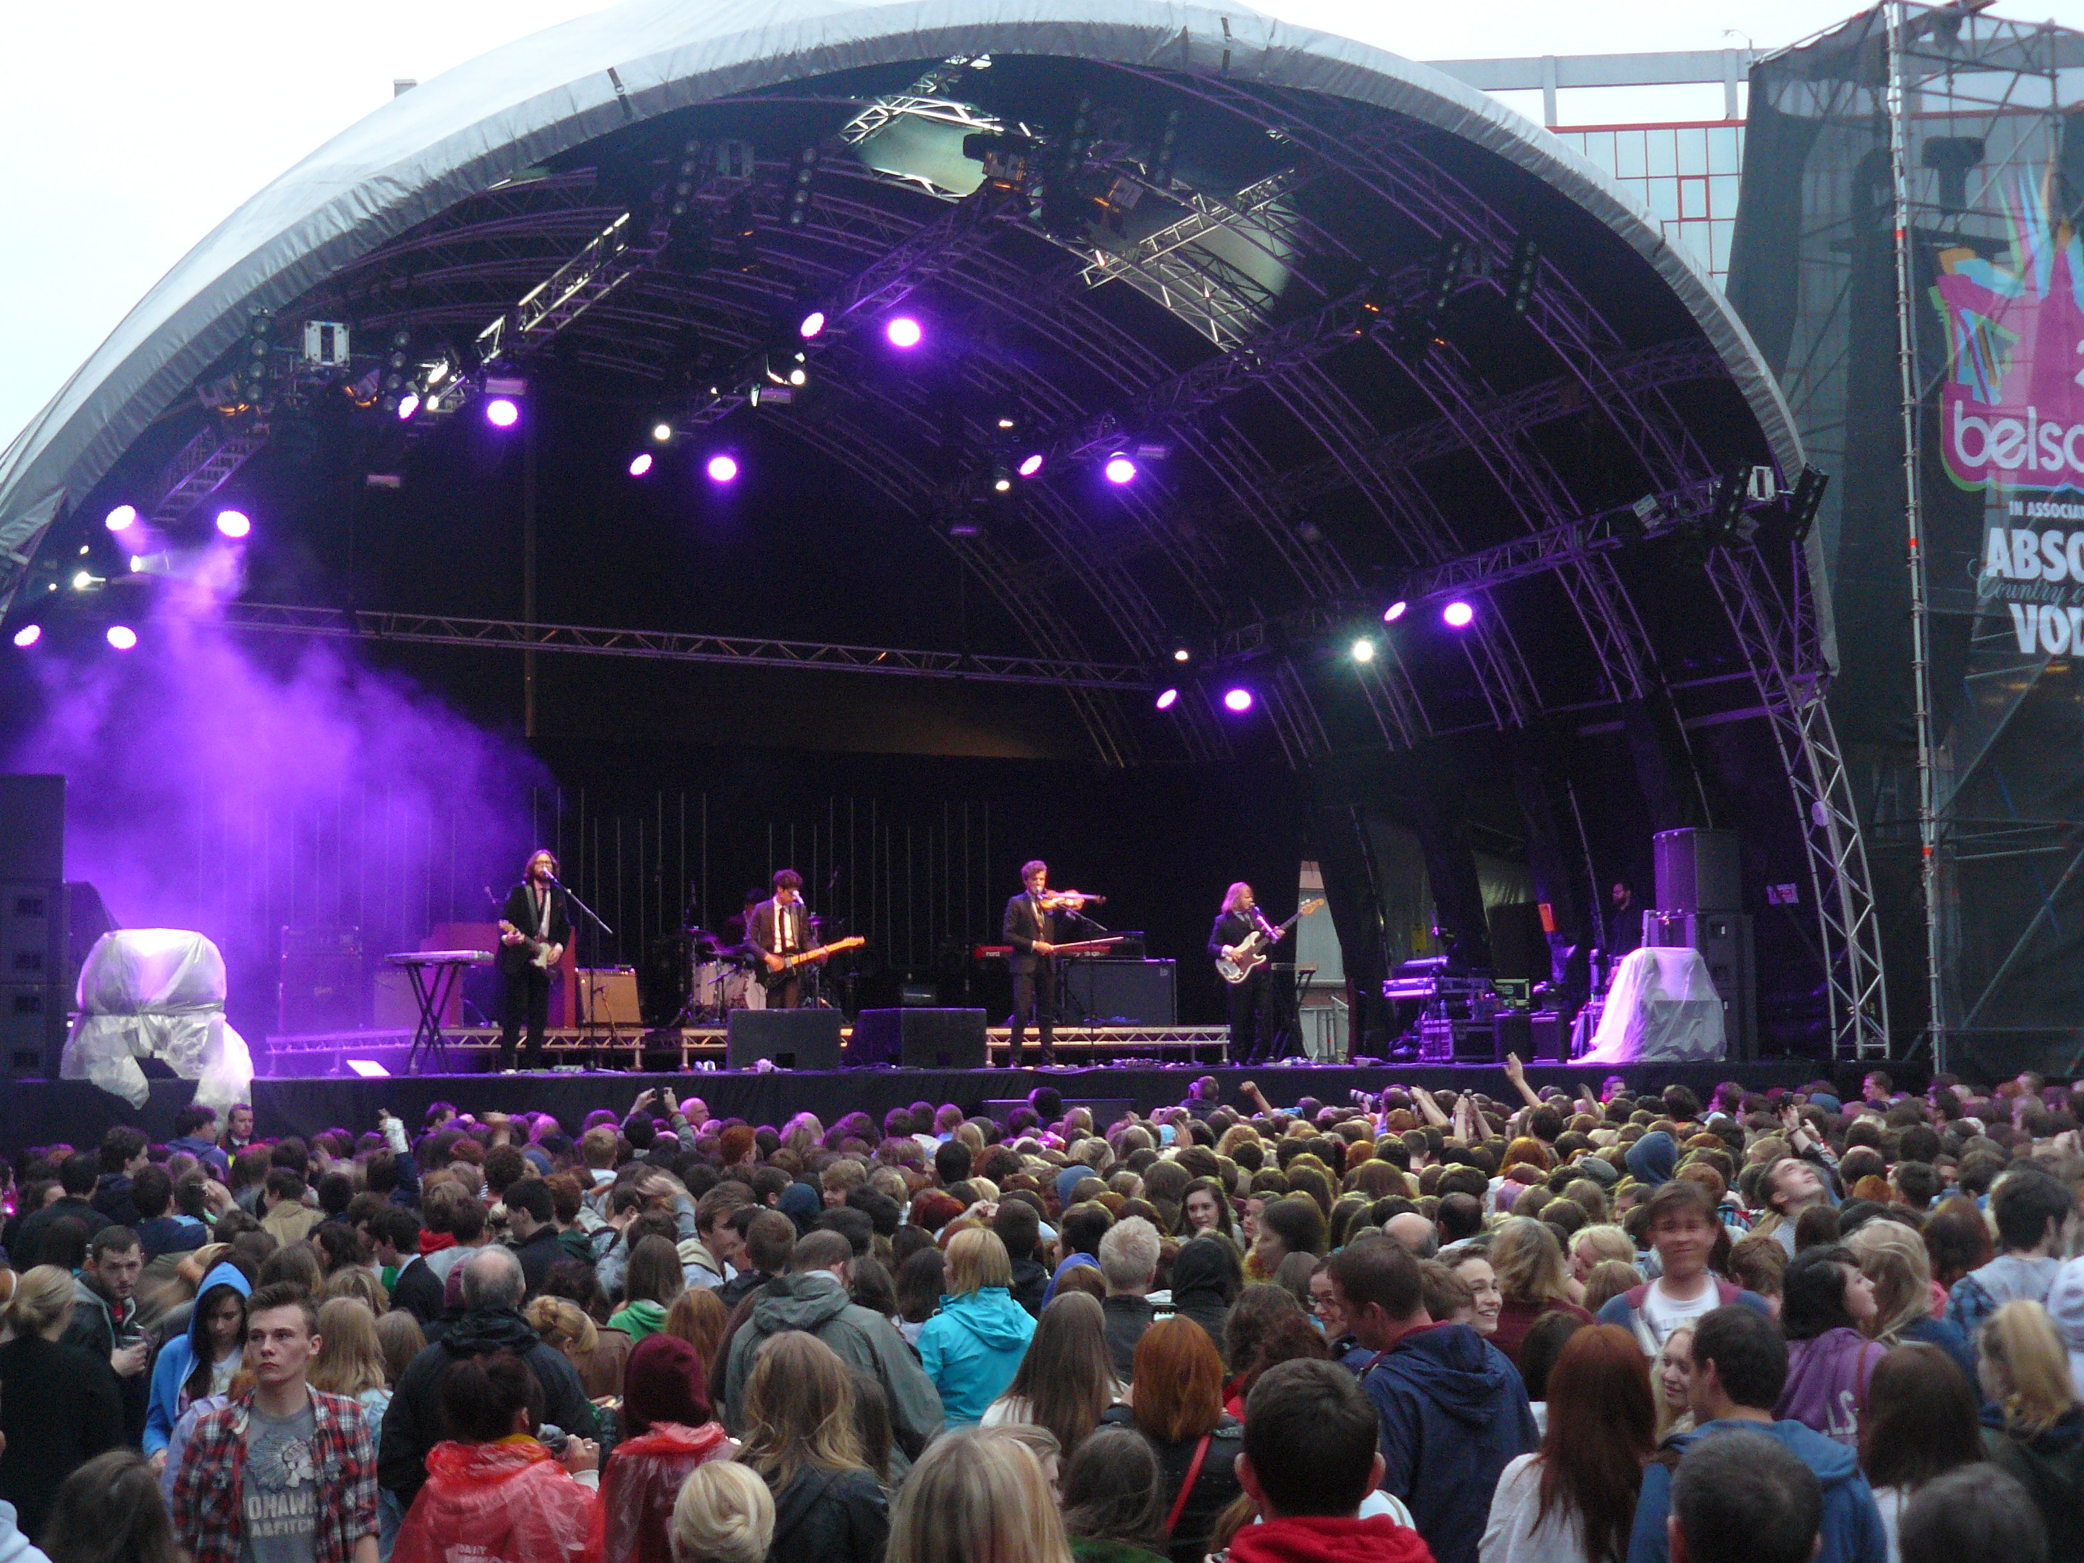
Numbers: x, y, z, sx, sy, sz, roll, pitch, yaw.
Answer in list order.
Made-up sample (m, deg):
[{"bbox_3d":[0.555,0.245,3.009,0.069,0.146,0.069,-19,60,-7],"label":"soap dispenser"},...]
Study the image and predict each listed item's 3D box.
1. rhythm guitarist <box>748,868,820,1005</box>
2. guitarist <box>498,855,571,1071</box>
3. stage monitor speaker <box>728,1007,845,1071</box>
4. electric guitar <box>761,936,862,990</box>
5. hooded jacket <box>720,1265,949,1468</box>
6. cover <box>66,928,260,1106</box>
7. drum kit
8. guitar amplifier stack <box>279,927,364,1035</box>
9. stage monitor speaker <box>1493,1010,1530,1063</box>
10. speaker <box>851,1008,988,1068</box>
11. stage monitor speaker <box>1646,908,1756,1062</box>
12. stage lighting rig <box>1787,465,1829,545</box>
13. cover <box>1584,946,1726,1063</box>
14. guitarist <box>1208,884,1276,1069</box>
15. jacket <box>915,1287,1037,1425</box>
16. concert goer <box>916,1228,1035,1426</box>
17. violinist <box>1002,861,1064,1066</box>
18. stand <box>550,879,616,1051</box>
[{"bbox_3d":[-2.175,1.585,27.400,0.600,1.700,0.420,1,-4,-14],"label":"rhythm guitarist"},{"bbox_3d":[-4.134,1.453,26.500,0.580,1.800,0.450,1,-5,-18],"label":"guitarist"},{"bbox_3d":[-2.018,2.018,25.500,0.870,0.470,0.620,0,-5,-9],"label":"stage monitor speaker"},{"bbox_3d":[-1.927,1.505,27.200,0.970,0.320,0.080,-21,7,13],"label":"electric guitar"},{"bbox_3d":[-0.575,1.742,9.000,0.570,0.780,0.360,-2,-5,18],"label":"hooded jacket"},{"bbox_3d":[-5.999,1.632,22.100,1.050,1.250,0.800,3,-6,-36],"label":"cover"},{"bbox_3d":[-2.716,1.671,29.400,1.650,1.100,1.250,3,-5,-33],"label":"drum kit"},{"bbox_3d":[-6.316,1.748,28.500,0.720,0.950,0.360,2,-5,-27],"label":"guitar amplifier stack"},{"bbox_3d":[4.378,2.382,30.200,0.400,0.460,0.450,-1,-5,6],"label":"stage monitor speaker"},{"bbox_3d":[-1.004,2.073,26.200,0.890,0.470,0.650,4,-7,-42],"label":"speaker"},{"bbox_3d":[6.118,1.891,30.200,0.760,1.440,0.700,3,-5,-33],"label":"stage monitor speaker"},{"bbox_3d":[7.069,-2.562,30.000,0.340,0.760,0.200,3,24,-33],"label":"stage lighting rig"},{"bbox_3d":[5.679,2.072,30.200,1.080,1.100,0.900,3,-6,-36],"label":"cover"},{"bbox_3d":[1.800,1.720,29.100,0.580,1.660,0.450,2,-5,-27],"label":"guitarist"},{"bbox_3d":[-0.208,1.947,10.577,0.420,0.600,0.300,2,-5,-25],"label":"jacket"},{"bbox_3d":[-0.206,2.255,10.540,0.430,1.600,0.310,2,-5,-25],"label":"concert goer"},{"bbox_3d":[-0.075,1.537,27.400,0.500,1.750,0.420,3,-6,-37],"label":"violinist"},{"bbox_3d":[-3.720,1.542,26.200,0.620,1.580,0.380,-4,-6,36],"label":"stand"}]

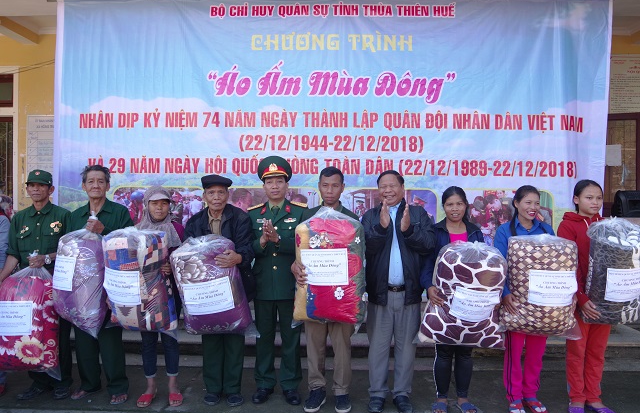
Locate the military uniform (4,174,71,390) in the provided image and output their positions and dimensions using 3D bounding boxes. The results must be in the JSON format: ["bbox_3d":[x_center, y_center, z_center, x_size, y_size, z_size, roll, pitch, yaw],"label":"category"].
[{"bbox_3d":[-1.980,0.540,3.360,0.510,1.584,0.430,0,0,-3],"label":"military uniform"}]

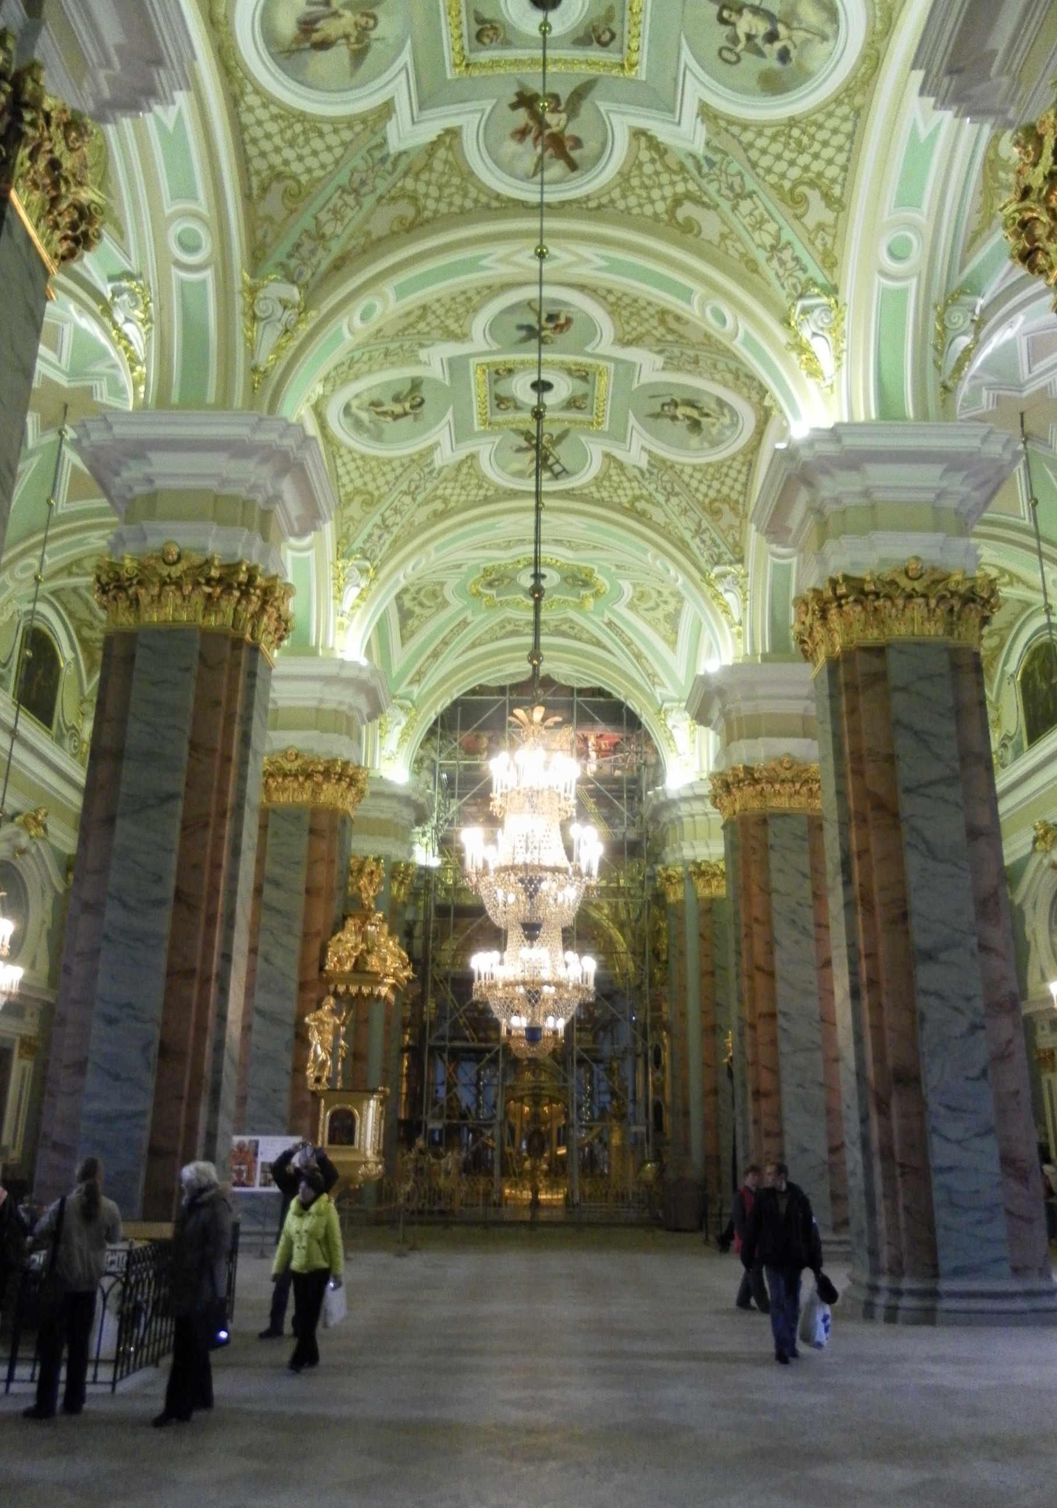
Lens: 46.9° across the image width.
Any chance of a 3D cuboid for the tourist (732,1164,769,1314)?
[{"bbox_3d":[2.736,5.849,14.798,0.553,1.660,0.523,-12,-22,33],"label":"tourist"}]

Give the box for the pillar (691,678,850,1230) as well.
[{"bbox_3d":[5.250,4.097,24.985,3.440,11.425,3.360,1,-18,0],"label":"pillar"}]

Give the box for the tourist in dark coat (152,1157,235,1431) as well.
[{"bbox_3d":[-2.344,3.728,8.575,0.523,1.660,0.503,1,-18,0],"label":"tourist in dark coat"}]

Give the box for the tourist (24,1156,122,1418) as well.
[{"bbox_3d":[-3.197,3.729,8.630,0.583,1.670,0.422,6,-19,-15],"label":"tourist"}]

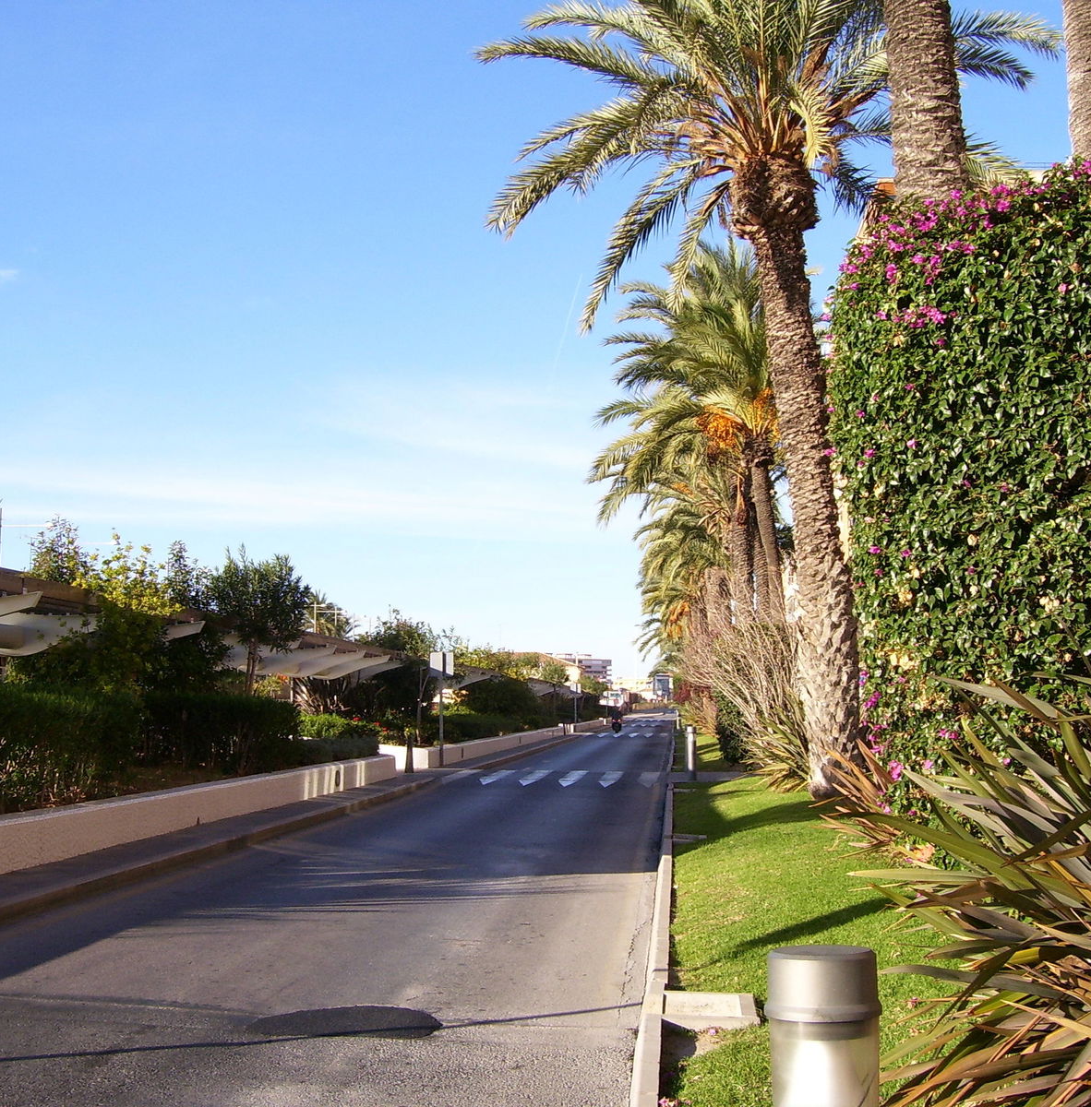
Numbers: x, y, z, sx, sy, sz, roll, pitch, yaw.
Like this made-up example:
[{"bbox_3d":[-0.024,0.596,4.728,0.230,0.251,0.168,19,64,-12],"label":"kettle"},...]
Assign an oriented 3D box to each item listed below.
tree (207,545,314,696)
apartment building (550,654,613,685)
[{"bbox_3d":[-5.685,2.054,28.565,2.027,4.385,2.027,-1,-6,5],"label":"tree"},{"bbox_3d":[19.971,71.286,803.962,32.000,30.739,14.000,1,-6,-8],"label":"apartment building"}]

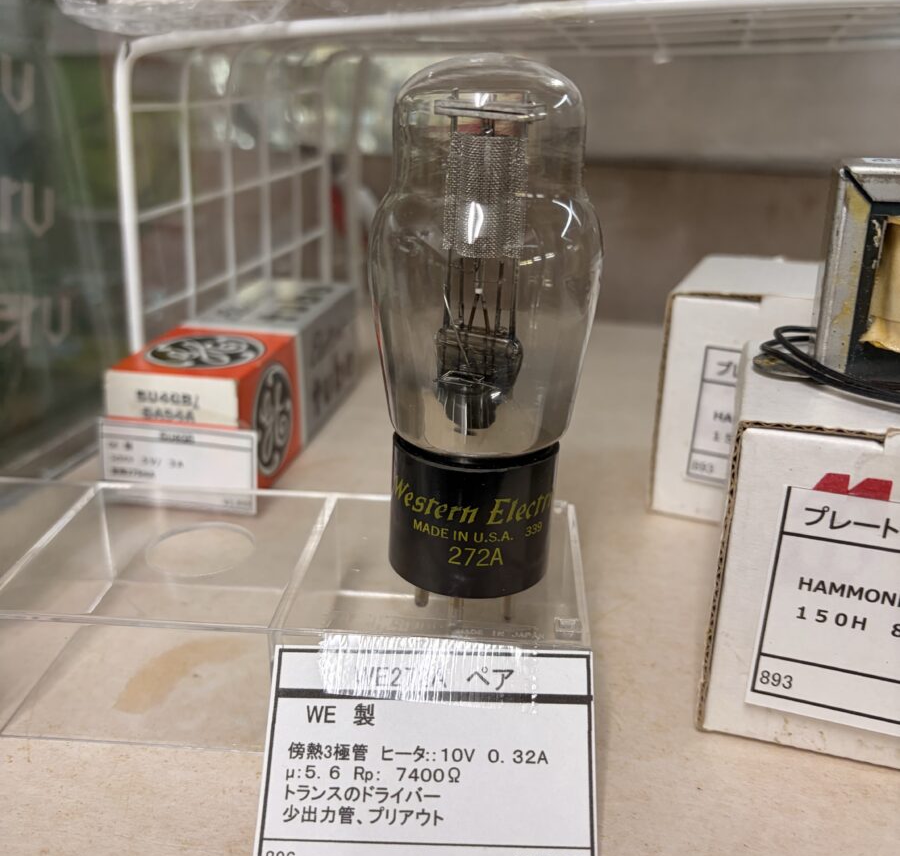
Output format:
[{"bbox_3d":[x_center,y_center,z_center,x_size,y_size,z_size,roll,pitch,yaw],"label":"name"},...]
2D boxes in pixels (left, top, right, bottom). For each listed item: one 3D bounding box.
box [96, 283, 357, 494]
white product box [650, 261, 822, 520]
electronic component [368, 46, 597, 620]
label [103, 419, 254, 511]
[{"bbox_3d":[-0.071,-0.019,0.331,0.042,0.043,0.124,4,22,10],"label":"box"},{"bbox_3d":[0.111,-0.009,0.276,0.080,0.069,0.057,10,24,23],"label":"white product box"},{"bbox_3d":[0.006,-0.013,0.181,0.045,0.113,0.045,1,22,-3],"label":"electronic component"},{"bbox_3d":[-0.084,0.012,0.277,0.051,0.027,0.002,6,13,10],"label":"label"}]

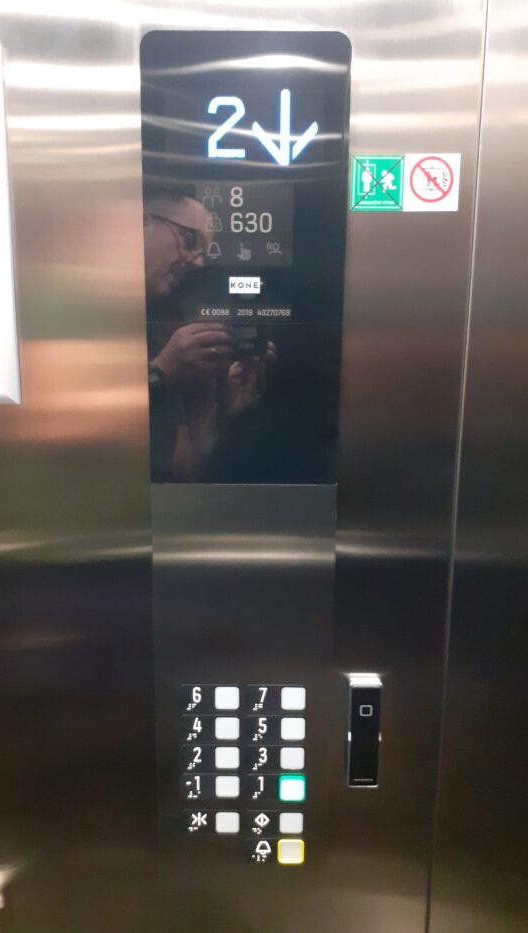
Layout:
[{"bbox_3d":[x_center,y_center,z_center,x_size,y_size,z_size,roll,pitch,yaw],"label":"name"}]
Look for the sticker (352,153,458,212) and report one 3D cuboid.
[{"bbox_3d":[0.133,-0.266,0.684,0.102,0.051,0.003,0,11,0],"label":"sticker"}]

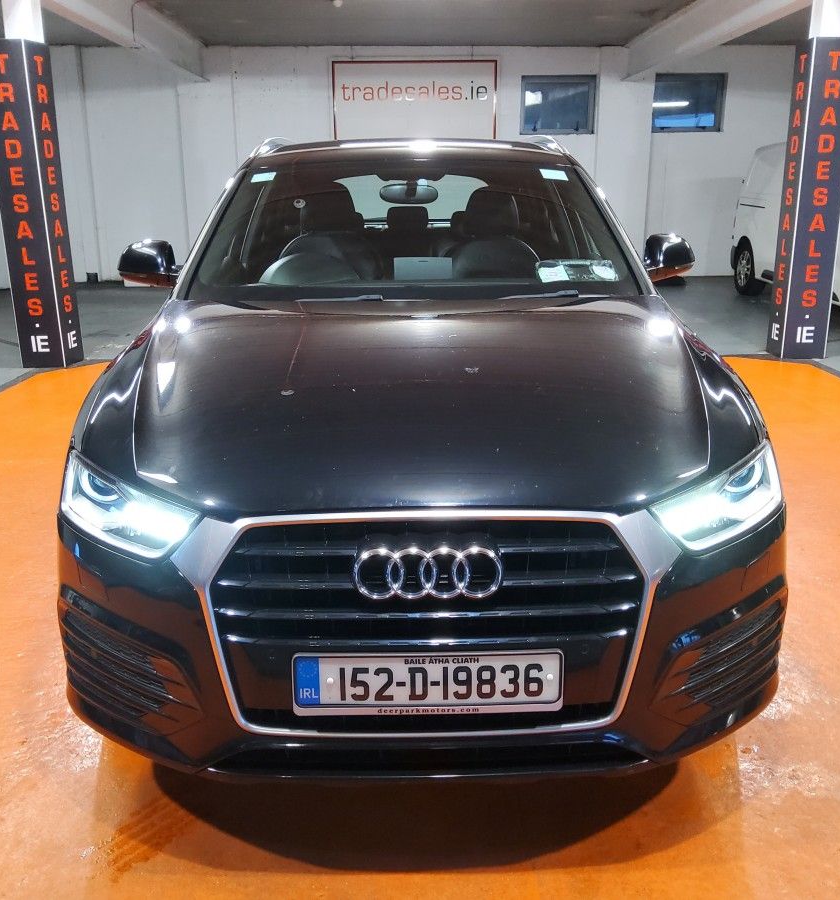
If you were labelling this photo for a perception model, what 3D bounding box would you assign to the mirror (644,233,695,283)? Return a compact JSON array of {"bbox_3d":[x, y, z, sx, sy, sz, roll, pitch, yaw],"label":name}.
[{"bbox_3d":[0.870,-0.679,3.193,0.220,0.170,0.170,-1,16,-2],"label":"mirror"}]

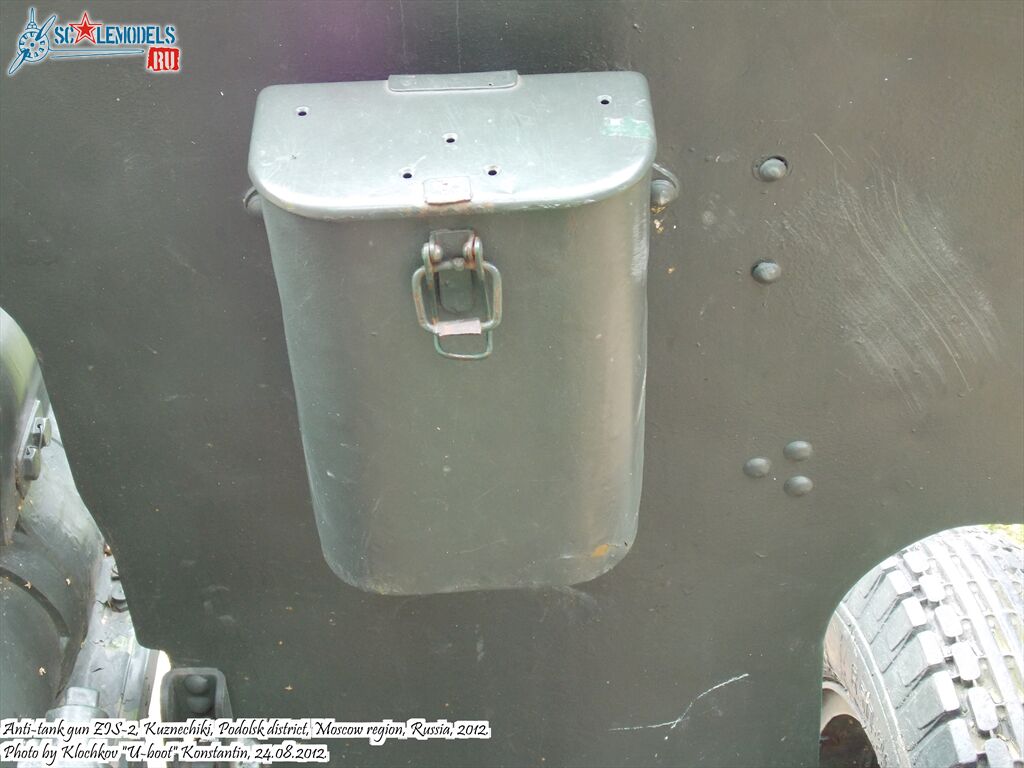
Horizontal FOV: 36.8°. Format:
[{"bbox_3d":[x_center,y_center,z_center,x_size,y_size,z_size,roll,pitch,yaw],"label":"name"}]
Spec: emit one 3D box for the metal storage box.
[{"bbox_3d":[-0.029,-0.021,0.945,0.224,0.304,0.126,-2,42,0],"label":"metal storage box"}]

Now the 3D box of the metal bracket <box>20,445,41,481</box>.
[{"bbox_3d":[-0.347,0.058,1.110,0.015,0.025,0.019,-2,25,0],"label":"metal bracket"}]

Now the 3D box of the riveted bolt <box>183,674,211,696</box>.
[{"bbox_3d":[-0.246,0.235,1.200,0.021,0.021,0.011,-2,42,0],"label":"riveted bolt"}]

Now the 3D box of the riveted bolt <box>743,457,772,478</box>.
[{"bbox_3d":[0.176,0.060,1.104,0.021,0.021,0.011,-2,42,0],"label":"riveted bolt"}]

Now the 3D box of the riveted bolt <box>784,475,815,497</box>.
[{"bbox_3d":[0.209,0.074,1.118,0.021,0.021,0.011,-2,42,0],"label":"riveted bolt"}]

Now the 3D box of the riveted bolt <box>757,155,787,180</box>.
[{"bbox_3d":[0.158,-0.130,0.932,0.018,0.018,0.010,-2,42,0],"label":"riveted bolt"}]

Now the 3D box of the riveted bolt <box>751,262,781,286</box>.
[{"bbox_3d":[0.163,-0.071,0.985,0.019,0.019,0.010,-2,42,0],"label":"riveted bolt"}]

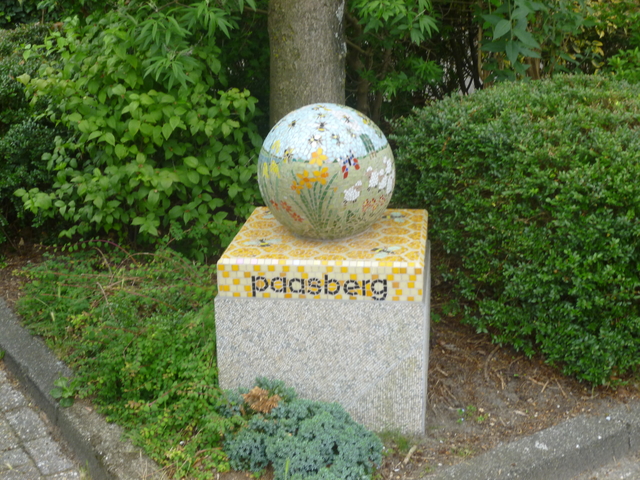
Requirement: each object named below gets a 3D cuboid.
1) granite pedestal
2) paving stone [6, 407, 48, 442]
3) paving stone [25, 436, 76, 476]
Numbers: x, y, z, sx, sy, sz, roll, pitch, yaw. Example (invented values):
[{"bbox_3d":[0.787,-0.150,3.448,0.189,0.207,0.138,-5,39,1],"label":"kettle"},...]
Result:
[{"bbox_3d":[0.040,0.228,3.223,0.602,0.513,0.624,1,17,7],"label":"granite pedestal"},{"bbox_3d":[-0.929,0.615,3.224,0.091,0.070,0.215,-10,21,-30],"label":"paving stone"},{"bbox_3d":[-0.817,0.674,3.047,0.091,0.070,0.215,-10,21,-30],"label":"paving stone"}]

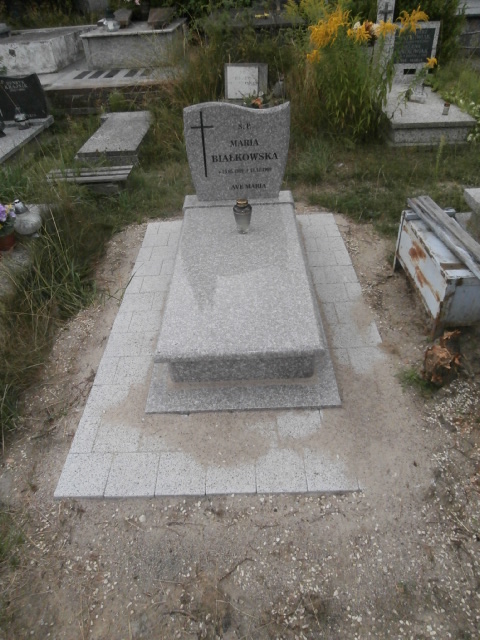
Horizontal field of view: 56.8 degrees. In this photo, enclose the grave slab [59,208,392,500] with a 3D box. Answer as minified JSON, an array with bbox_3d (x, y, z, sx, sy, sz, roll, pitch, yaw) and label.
[{"bbox_3d":[0.004,-0.053,2.649,1.485,0.060,2.340,-2,39,1],"label":"grave slab"}]

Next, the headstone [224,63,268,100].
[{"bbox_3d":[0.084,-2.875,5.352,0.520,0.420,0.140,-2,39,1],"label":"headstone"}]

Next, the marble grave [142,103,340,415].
[{"bbox_3d":[-0.006,-0.503,2.441,0.900,0.920,1.790,-2,39,1],"label":"marble grave"}]

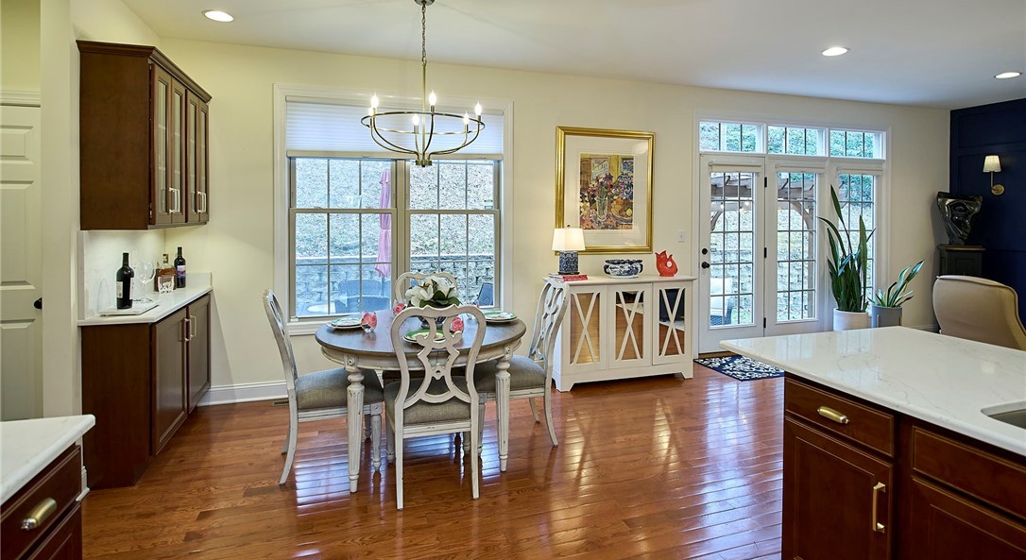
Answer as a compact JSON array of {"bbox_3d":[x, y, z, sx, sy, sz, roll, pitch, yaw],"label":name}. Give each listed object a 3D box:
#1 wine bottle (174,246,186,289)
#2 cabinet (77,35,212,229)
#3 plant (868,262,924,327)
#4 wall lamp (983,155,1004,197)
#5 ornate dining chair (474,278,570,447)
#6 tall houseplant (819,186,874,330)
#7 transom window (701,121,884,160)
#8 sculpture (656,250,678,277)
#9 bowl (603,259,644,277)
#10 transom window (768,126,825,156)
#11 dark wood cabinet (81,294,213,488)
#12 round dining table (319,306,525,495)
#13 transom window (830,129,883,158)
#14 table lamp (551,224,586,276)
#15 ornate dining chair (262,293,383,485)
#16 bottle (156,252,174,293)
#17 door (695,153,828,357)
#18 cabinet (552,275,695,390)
[{"bbox_3d":[-2.454,-0.090,3.570,0.078,0.300,0.078,-2,5,-19],"label":"wine bottle"},{"bbox_3d":[-2.246,-0.810,3.055,0.345,0.960,1.080,-1,4,-18],"label":"cabinet"},{"bbox_3d":[4.098,0.283,5.180,0.400,0.920,0.380,-1,4,-18],"label":"plant"},{"bbox_3d":[5.460,-1.192,5.505,0.180,0.420,0.140,-1,4,-18],"label":"wall lamp"},{"bbox_3d":[0.010,0.528,3.178,0.584,1.005,0.460,-2,5,-18],"label":"ornate dining chair"},{"bbox_3d":[3.634,-0.134,5.285,0.530,1.750,0.480,-2,5,-18],"label":"tall houseplant"},{"bbox_3d":[3.225,-1.561,5.451,2.580,0.320,0.080,-1,5,-17],"label":"transom window"},{"bbox_3d":[1.416,-0.147,4.440,0.200,0.240,0.120,-1,4,-18],"label":"sculpture"},{"bbox_3d":[1.011,-0.104,4.429,0.347,0.161,0.236,-2,5,-18],"label":"bowl"},{"bbox_3d":[3.119,-1.534,5.330,0.810,0.320,0.100,-1,4,-18],"label":"transom window"},{"bbox_3d":[-2.287,0.596,3.141,0.354,0.879,1.172,-2,5,-18],"label":"dark wood cabinet"},{"bbox_3d":[-0.556,0.676,3.050,1.230,0.765,1.230,0,5,0],"label":"round dining table"},{"bbox_3d":[4.047,-1.596,5.702,0.820,0.310,0.080,-1,5,-17],"label":"transom window"},{"bbox_3d":[0.496,-0.263,4.284,0.230,0.430,0.230,-2,5,-25],"label":"table lamp"},{"bbox_3d":[-1.132,0.568,2.897,0.610,1.020,0.510,-2,5,-21],"label":"ornate dining chair"},{"bbox_3d":[-2.521,-0.055,3.517,0.095,0.290,0.115,4,6,35],"label":"bottle"},{"bbox_3d":[2.773,-0.312,5.324,1.700,2.050,0.090,-1,5,-17],"label":"door"},{"bbox_3d":[0.927,0.432,4.333,1.327,0.879,0.464,-2,5,-18],"label":"cabinet"}]

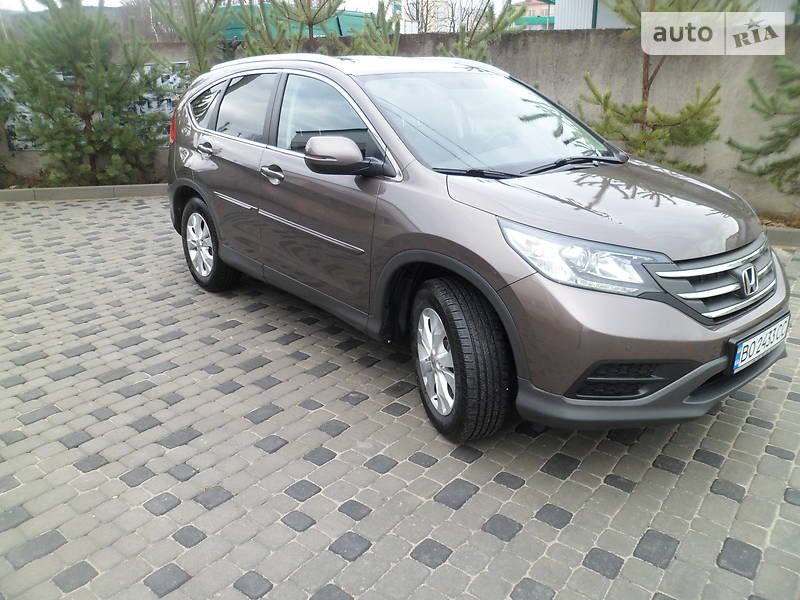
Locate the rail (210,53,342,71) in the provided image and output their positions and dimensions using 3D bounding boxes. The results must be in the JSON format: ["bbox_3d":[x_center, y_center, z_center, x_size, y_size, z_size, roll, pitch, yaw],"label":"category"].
[{"bbox_3d":[-0.833,-1.474,3.769,0.070,0.110,1.720,-14,24,-37],"label":"rail"}]

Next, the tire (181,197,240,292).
[{"bbox_3d":[-1.422,-0.434,4.536,0.230,0.715,0.715,-14,24,-37],"label":"tire"}]

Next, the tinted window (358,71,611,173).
[{"bbox_3d":[0.511,-0.990,3.204,1.440,0.140,0.900,-14,54,-37],"label":"tinted window"}]

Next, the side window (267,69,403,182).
[{"bbox_3d":[-0.344,-0.930,3.082,0.080,0.520,1.200,5,12,-42],"label":"side window"}]

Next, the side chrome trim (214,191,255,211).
[{"bbox_3d":[-1.056,-0.631,3.826,0.030,0.060,0.600,-14,24,-37],"label":"side chrome trim"}]

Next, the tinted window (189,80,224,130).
[{"bbox_3d":[-1.410,-1.403,4.319,0.060,0.320,0.630,6,12,-35],"label":"tinted window"}]

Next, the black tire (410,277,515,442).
[{"bbox_3d":[0.256,0.242,2.593,0.235,0.715,0.715,-5,19,-16],"label":"black tire"}]

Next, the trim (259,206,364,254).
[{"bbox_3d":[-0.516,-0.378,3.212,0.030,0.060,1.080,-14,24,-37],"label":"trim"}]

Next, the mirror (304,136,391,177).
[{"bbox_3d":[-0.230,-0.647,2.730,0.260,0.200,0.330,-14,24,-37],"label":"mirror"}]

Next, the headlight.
[{"bbox_3d":[0.652,-0.159,2.243,0.390,0.270,0.540,-14,24,-37],"label":"headlight"}]

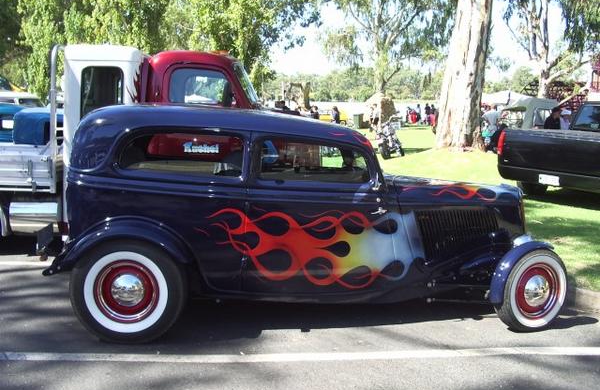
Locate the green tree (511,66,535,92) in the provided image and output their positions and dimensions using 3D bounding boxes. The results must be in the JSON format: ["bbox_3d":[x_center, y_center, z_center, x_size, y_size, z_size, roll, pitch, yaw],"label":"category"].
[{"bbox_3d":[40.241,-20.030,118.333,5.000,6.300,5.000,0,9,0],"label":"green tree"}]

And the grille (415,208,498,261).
[{"bbox_3d":[1.164,0.282,4.884,0.660,0.390,0.080,-2,9,-14],"label":"grille"}]

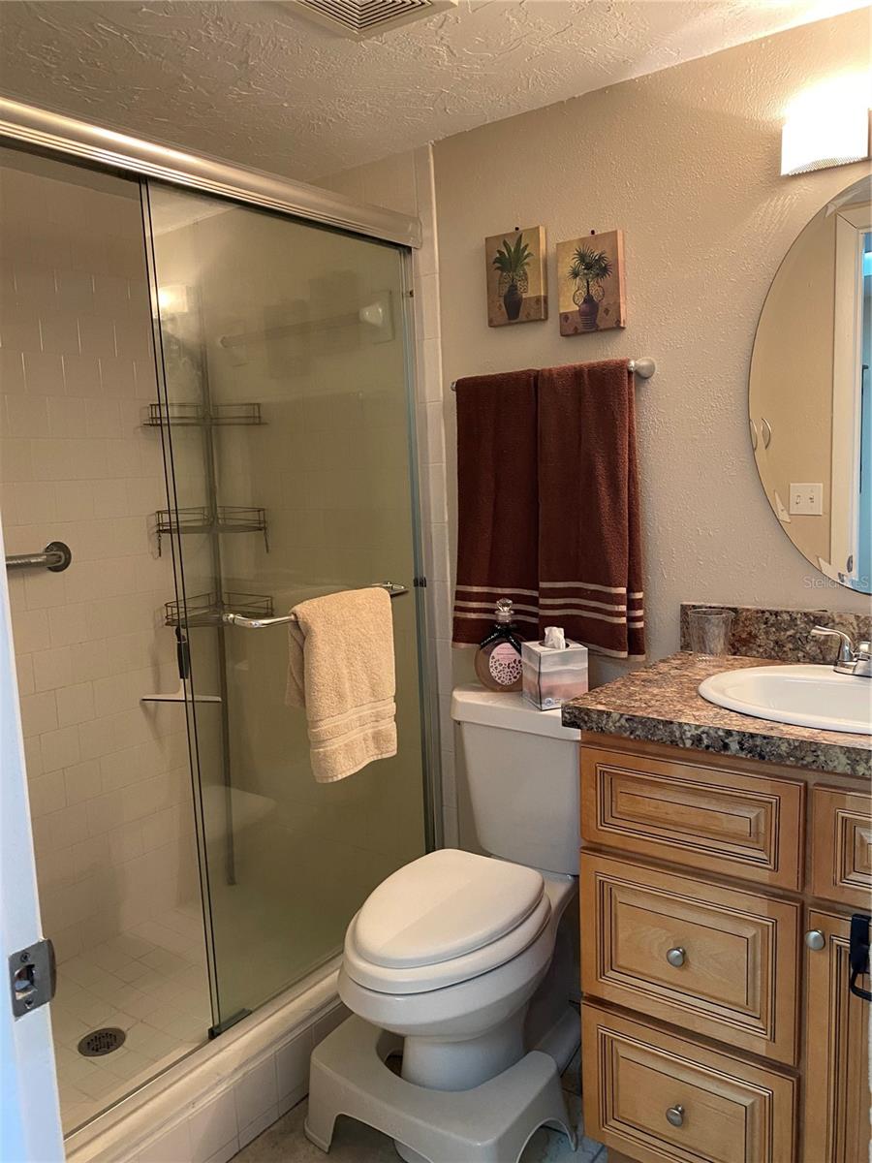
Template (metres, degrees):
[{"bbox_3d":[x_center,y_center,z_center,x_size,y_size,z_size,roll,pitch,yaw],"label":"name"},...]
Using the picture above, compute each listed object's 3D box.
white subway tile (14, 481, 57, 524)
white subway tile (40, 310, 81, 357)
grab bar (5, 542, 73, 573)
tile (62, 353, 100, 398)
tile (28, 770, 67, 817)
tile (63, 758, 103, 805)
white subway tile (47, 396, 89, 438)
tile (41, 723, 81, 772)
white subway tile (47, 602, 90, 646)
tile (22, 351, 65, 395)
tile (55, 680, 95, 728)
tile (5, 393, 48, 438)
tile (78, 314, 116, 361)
[{"bbox_3d":[-1.031,-0.202,2.252,0.009,0.108,0.108,3,9,37],"label":"white subway tile"},{"bbox_3d":[-0.975,-0.641,2.262,0.009,0.109,0.108,3,9,37],"label":"white subway tile"},{"bbox_3d":[-1.098,-0.032,2.072,0.076,0.080,0.550,3,9,37],"label":"grab bar"},{"bbox_3d":[-0.941,-0.544,2.315,0.009,0.109,0.108,3,9,37],"label":"tile"},{"bbox_3d":[-1.030,0.563,2.304,0.009,0.108,0.108,3,9,37],"label":"tile"},{"bbox_3d":[-0.965,0.549,2.389,0.009,0.108,0.108,3,9,37],"label":"tile"},{"bbox_3d":[-0.975,-0.431,2.312,0.009,0.108,0.108,3,9,37],"label":"white subway tile"},{"bbox_3d":[-1.002,0.448,2.333,0.009,0.108,0.108,3,9,37],"label":"tile"},{"bbox_3d":[-0.977,0.112,2.316,0.009,0.109,0.108,3,9,37],"label":"white subway tile"},{"bbox_3d":[-1.012,-0.533,2.255,0.009,0.108,0.108,3,9,37],"label":"tile"},{"bbox_3d":[-0.975,0.333,2.362,0.009,0.108,0.108,3,9,37],"label":"tile"},{"bbox_3d":[-1.034,-0.416,2.200,0.009,0.109,0.108,3,9,37],"label":"tile"},{"bbox_3d":[-0.920,-0.662,2.369,0.009,0.108,0.108,3,9,37],"label":"tile"}]

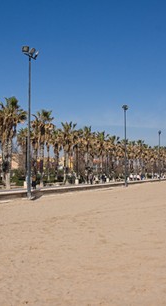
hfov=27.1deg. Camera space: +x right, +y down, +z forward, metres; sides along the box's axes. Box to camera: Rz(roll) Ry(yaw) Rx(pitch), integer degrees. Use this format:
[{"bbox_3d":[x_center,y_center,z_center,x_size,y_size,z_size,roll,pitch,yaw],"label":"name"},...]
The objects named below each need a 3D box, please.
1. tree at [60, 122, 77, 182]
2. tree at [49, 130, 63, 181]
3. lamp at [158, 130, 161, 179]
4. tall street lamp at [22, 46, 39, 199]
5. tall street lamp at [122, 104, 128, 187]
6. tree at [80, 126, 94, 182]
[{"bbox_3d":[-2.266,0.036,50.672,2.800,9.398,2.800,0,-3,0],"label":"tree"},{"bbox_3d":[-5.090,0.486,66.303,2.800,10.460,2.800,0,-3,0],"label":"tree"},{"bbox_3d":[20.531,0.615,92.388,0.900,13.360,2.000,-2,-4,25],"label":"lamp"},{"bbox_3d":[-4.773,-2.940,31.612,0.900,14.210,2.200,-2,-4,25],"label":"tall street lamp"},{"bbox_3d":[7.706,-1.393,62.937,0.800,15.073,2.000,-1,-4,24],"label":"tall street lamp"},{"bbox_3d":[0.614,0.310,62.298,2.800,10.260,2.800,0,-3,0],"label":"tree"}]

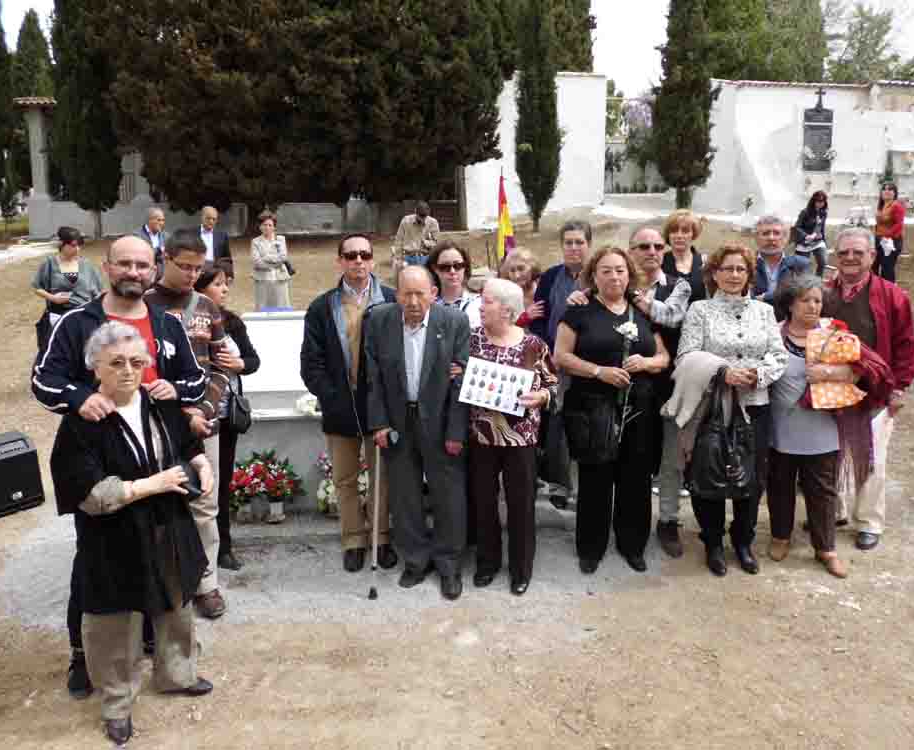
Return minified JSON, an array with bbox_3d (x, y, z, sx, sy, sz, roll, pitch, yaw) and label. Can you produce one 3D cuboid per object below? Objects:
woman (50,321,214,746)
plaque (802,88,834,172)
[{"bbox_3d":[-1.255,0.547,2.896,0.530,1.510,0.420,-5,7,-40],"label":"woman"},{"bbox_3d":[7.960,-5.368,16.562,0.650,1.840,0.170,0,6,-4],"label":"plaque"}]

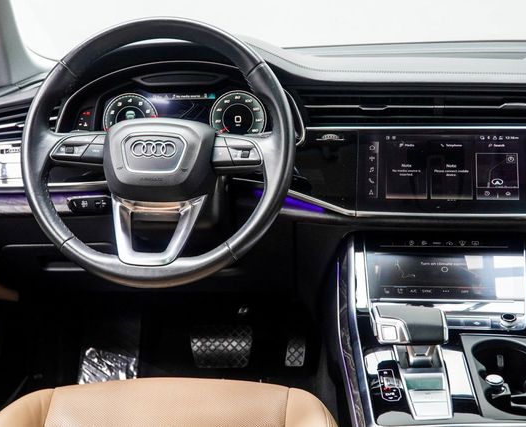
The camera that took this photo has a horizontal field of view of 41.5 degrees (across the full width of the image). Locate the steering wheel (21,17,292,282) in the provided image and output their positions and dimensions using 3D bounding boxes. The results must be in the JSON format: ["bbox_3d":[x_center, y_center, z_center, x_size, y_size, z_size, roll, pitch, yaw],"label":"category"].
[{"bbox_3d":[-0.141,-0.084,0.964,0.375,0.375,0.100,2,-8,4],"label":"steering wheel"}]

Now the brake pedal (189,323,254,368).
[{"bbox_3d":[-0.092,0.289,1.505,0.133,0.098,0.028,-1,-16,3],"label":"brake pedal"}]

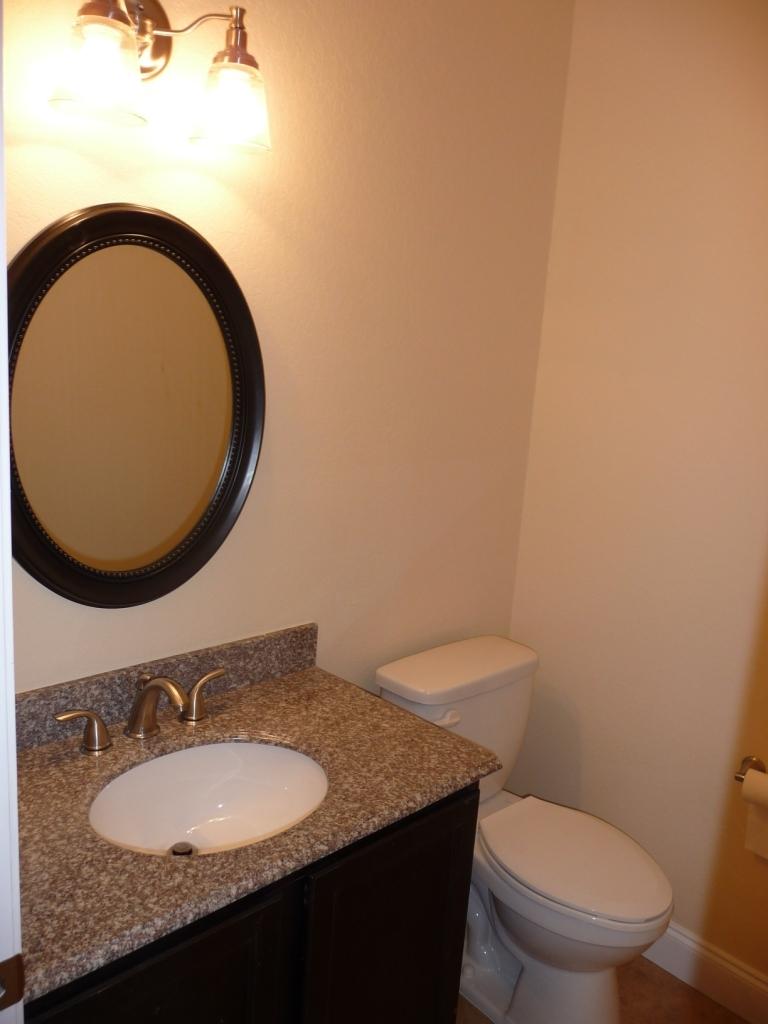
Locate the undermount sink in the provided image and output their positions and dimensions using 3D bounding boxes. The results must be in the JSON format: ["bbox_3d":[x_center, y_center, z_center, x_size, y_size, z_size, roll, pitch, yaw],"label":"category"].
[{"bbox_3d":[-0.298,0.574,1.452,0.450,0.177,0.385,-7,16,-44],"label":"undermount sink"}]

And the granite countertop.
[{"bbox_3d":[-0.312,0.474,1.463,0.946,0.027,0.569,-7,16,-44],"label":"granite countertop"}]

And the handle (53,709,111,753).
[{"bbox_3d":[-0.542,0.392,1.493,0.107,0.089,0.055,-7,16,-44],"label":"handle"}]

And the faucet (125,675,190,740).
[{"bbox_3d":[-0.414,0.369,1.540,0.062,0.132,0.180,-7,16,-44],"label":"faucet"}]

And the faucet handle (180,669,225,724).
[{"bbox_3d":[-0.357,0.365,1.646,0.099,0.092,0.052,-7,16,-43],"label":"faucet handle"}]

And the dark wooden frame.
[{"bbox_3d":[-0.460,-0.179,1.522,0.584,0.733,0.030,-7,16,-44],"label":"dark wooden frame"}]

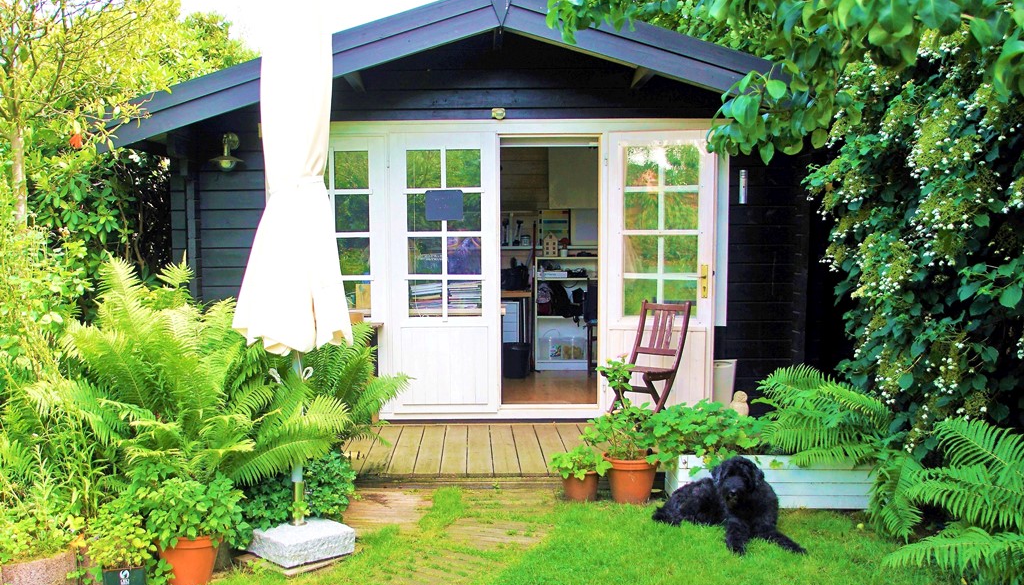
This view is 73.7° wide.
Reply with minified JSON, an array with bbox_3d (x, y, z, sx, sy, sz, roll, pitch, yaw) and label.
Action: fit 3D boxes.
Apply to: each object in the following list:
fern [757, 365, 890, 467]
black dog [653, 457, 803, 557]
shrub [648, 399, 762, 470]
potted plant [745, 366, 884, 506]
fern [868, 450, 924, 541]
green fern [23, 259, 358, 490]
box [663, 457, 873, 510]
[{"bbox_3d":[1.635,0.640,3.600,0.620,0.480,0.550,0,4,1],"label":"fern"},{"bbox_3d":[0.990,0.927,3.218,0.440,0.400,0.660,-3,5,-32],"label":"black dog"},{"bbox_3d":[1.000,0.735,3.580,0.560,0.330,0.420,0,4,1],"label":"shrub"},{"bbox_3d":[1.634,0.734,3.686,0.720,0.710,0.580,0,4,0],"label":"potted plant"},{"bbox_3d":[1.845,0.921,3.238,0.260,0.400,0.360,0,4,0],"label":"fern"},{"bbox_3d":[-1.518,0.453,3.242,1.520,1.130,1.150,0,4,0],"label":"green fern"},{"bbox_3d":[1.365,0.952,3.600,1.030,0.273,0.285,0,4,1],"label":"box"}]

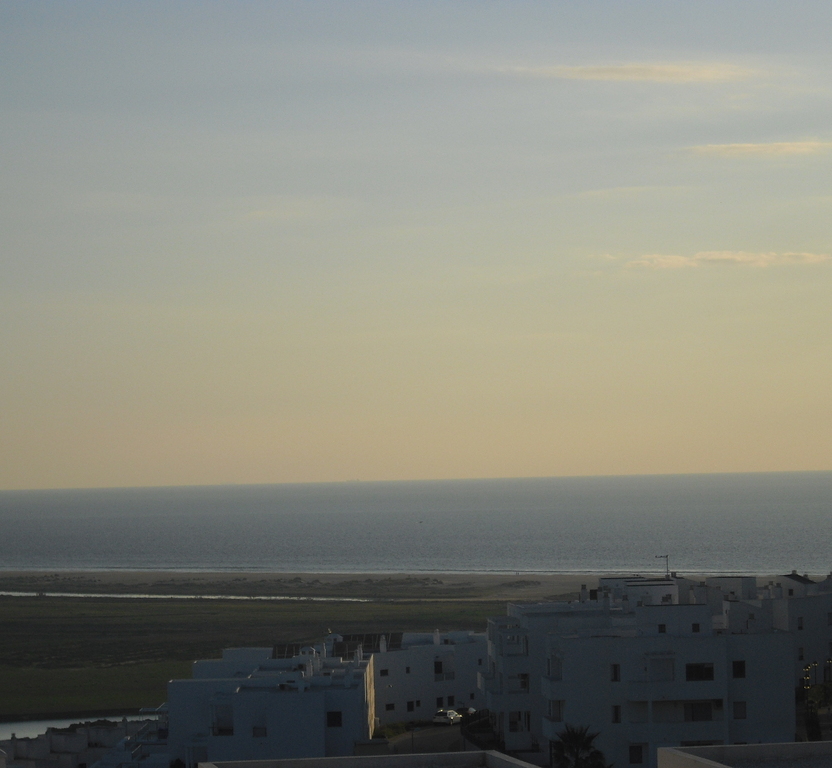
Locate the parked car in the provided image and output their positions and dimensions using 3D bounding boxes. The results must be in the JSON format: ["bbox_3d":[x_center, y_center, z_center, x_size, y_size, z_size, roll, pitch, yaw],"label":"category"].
[{"bbox_3d":[3.297,33.542,337.000,1.760,1.460,4.200,-2,-2,24],"label":"parked car"}]

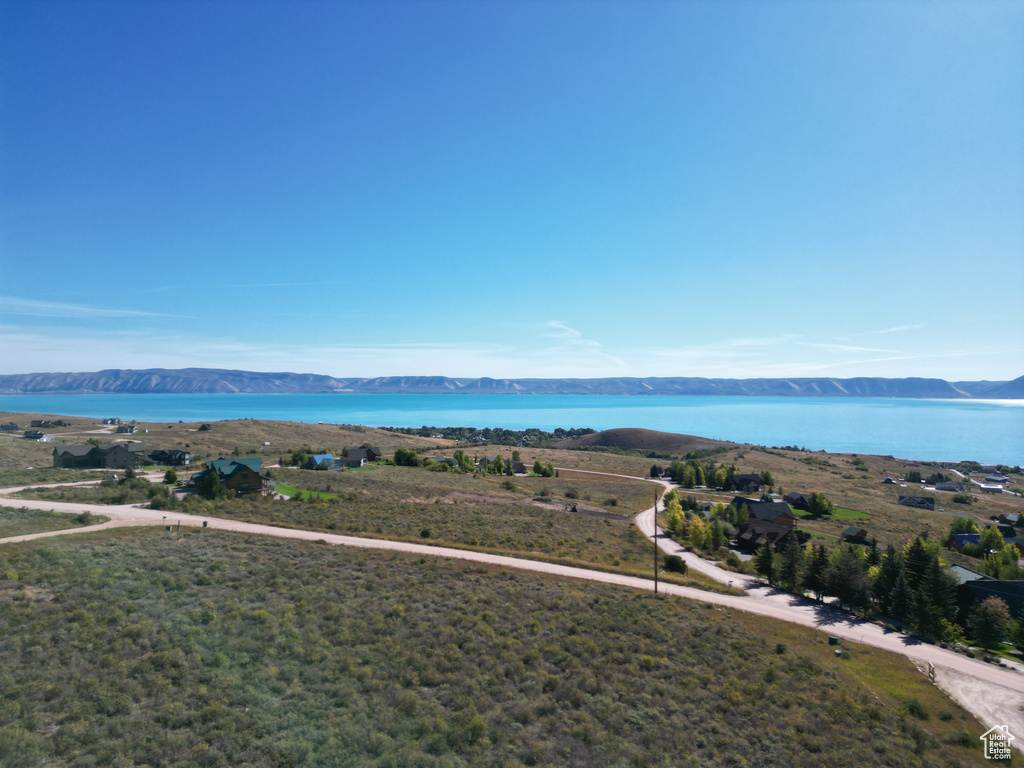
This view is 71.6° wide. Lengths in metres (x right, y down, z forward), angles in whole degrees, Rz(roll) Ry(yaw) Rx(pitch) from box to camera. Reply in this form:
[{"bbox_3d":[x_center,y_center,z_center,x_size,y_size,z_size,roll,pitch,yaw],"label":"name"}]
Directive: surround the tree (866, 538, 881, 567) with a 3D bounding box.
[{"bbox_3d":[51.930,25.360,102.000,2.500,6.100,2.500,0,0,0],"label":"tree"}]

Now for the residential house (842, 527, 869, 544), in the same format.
[{"bbox_3d":[91.790,40.540,190.000,5.600,4.300,5.200,0,0,-34],"label":"residential house"}]

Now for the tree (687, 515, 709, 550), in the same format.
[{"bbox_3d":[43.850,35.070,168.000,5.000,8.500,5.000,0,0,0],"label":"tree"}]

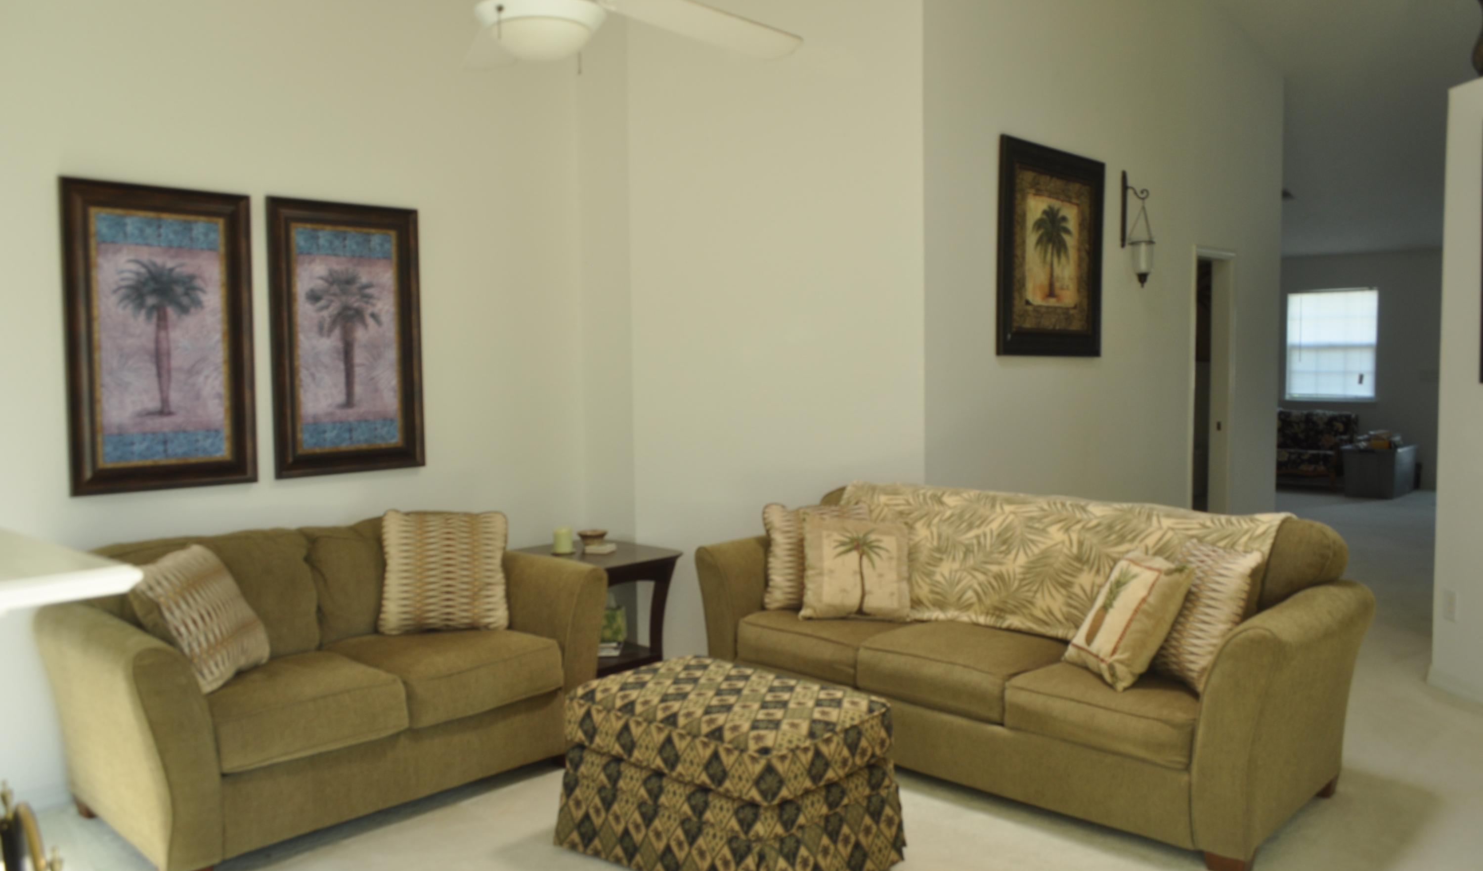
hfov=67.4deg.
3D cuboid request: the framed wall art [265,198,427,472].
[{"bbox_3d":[-1.490,-0.366,4.226,0.039,1.013,0.579,3,5,45],"label":"framed wall art"}]

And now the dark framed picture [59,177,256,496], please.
[{"bbox_3d":[-1.953,-0.326,3.760,0.039,1.014,0.580,3,5,45],"label":"dark framed picture"}]

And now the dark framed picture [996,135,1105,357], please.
[{"bbox_3d":[1.534,-0.889,5.457,0.039,1.000,0.943,3,5,45],"label":"dark framed picture"}]

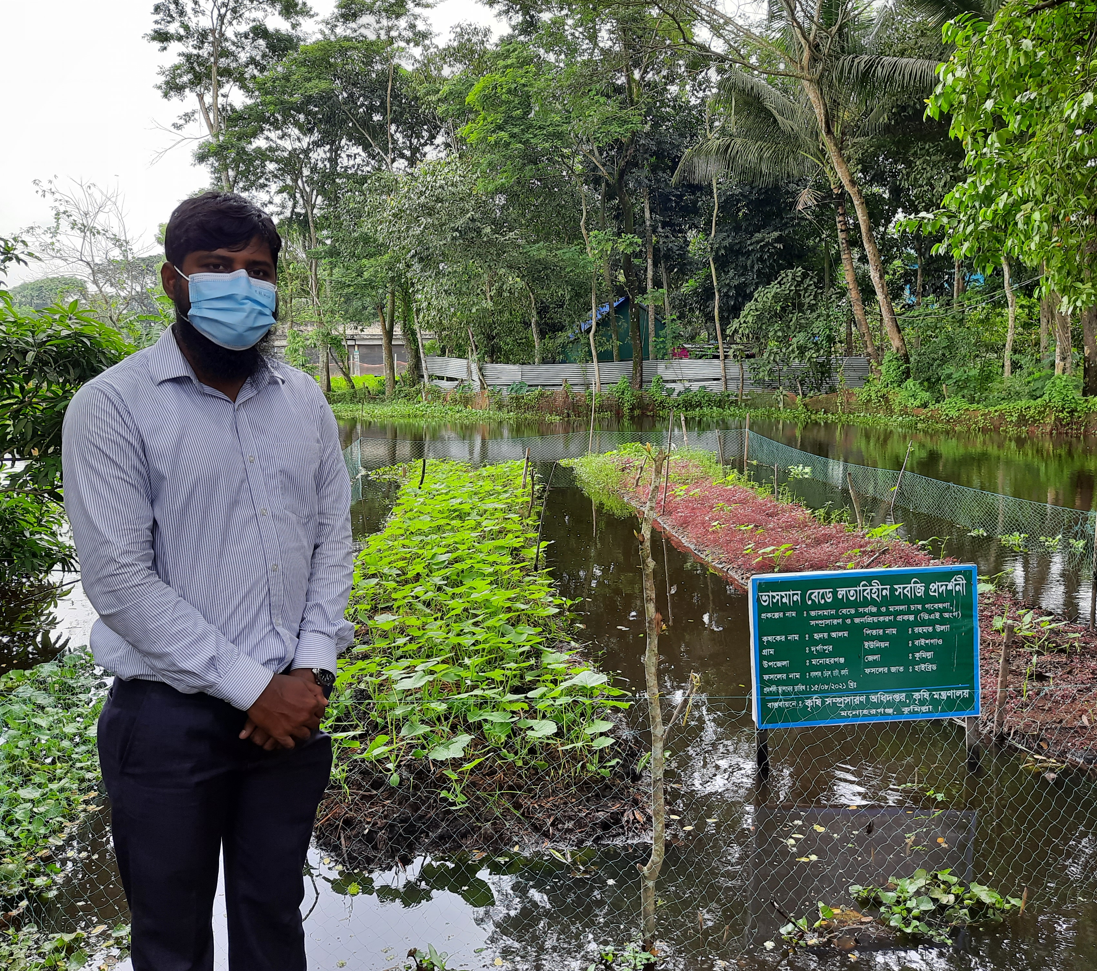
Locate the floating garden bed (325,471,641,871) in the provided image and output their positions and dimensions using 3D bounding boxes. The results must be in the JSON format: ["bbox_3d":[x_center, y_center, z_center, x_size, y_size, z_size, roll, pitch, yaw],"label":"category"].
[{"bbox_3d":[-0.778,0.407,8.101,1.600,0.450,10.239,-1,7,-3],"label":"floating garden bed"}]

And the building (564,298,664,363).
[{"bbox_3d":[3.219,-6.541,43.732,5.000,4.072,5.000,-1,7,-6],"label":"building"}]

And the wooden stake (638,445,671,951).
[{"bbox_3d":[0.275,0.587,2.483,0.080,1.378,0.065,0,7,0],"label":"wooden stake"}]

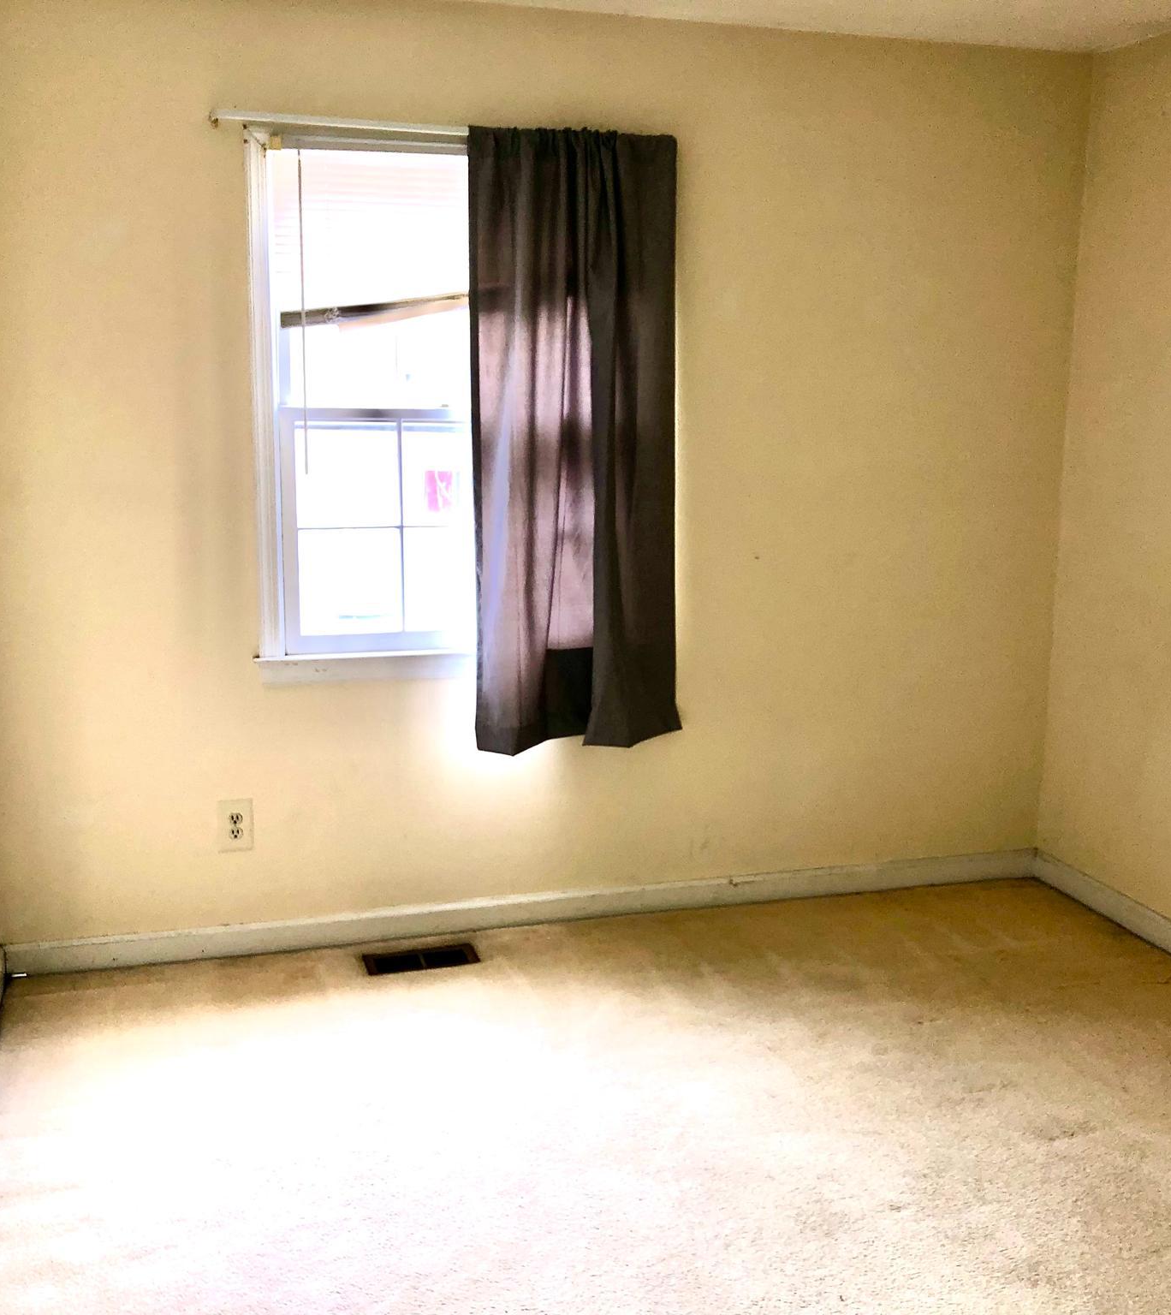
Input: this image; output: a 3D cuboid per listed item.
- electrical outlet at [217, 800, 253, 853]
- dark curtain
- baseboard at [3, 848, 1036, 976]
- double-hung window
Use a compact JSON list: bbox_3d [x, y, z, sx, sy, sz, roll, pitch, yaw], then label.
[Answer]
[{"bbox_3d":[-0.916,0.441,3.718,0.087,0.136,0.010,-3,11,-17],"label":"electrical outlet"},{"bbox_3d":[-0.018,-0.547,3.742,0.590,1.600,0.105,-3,11,-17],"label":"dark curtain"},{"bbox_3d":[-0.036,0.711,4.041,3.035,0.086,0.014,-3,11,-17],"label":"baseboard"},{"bbox_3d":[-0.346,-0.650,3.695,1.020,1.335,0.100,-3,11,-17],"label":"double-hung window"}]

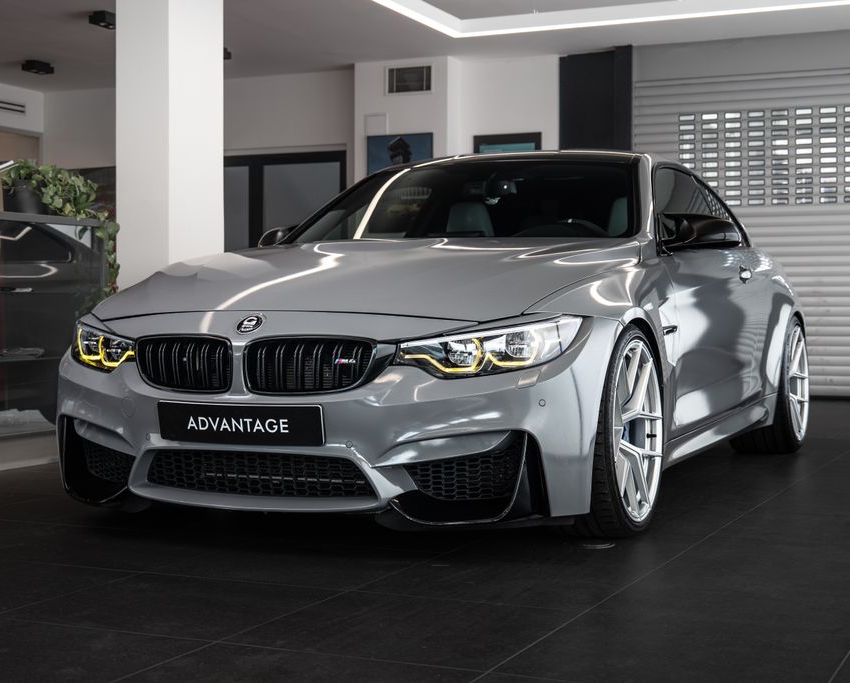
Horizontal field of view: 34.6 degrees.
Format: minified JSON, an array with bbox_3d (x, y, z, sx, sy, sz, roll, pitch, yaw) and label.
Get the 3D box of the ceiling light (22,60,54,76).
[{"bbox_3d":[-3.283,-2.328,11.590,0.130,0.085,0.260,1,2,26],"label":"ceiling light"}]

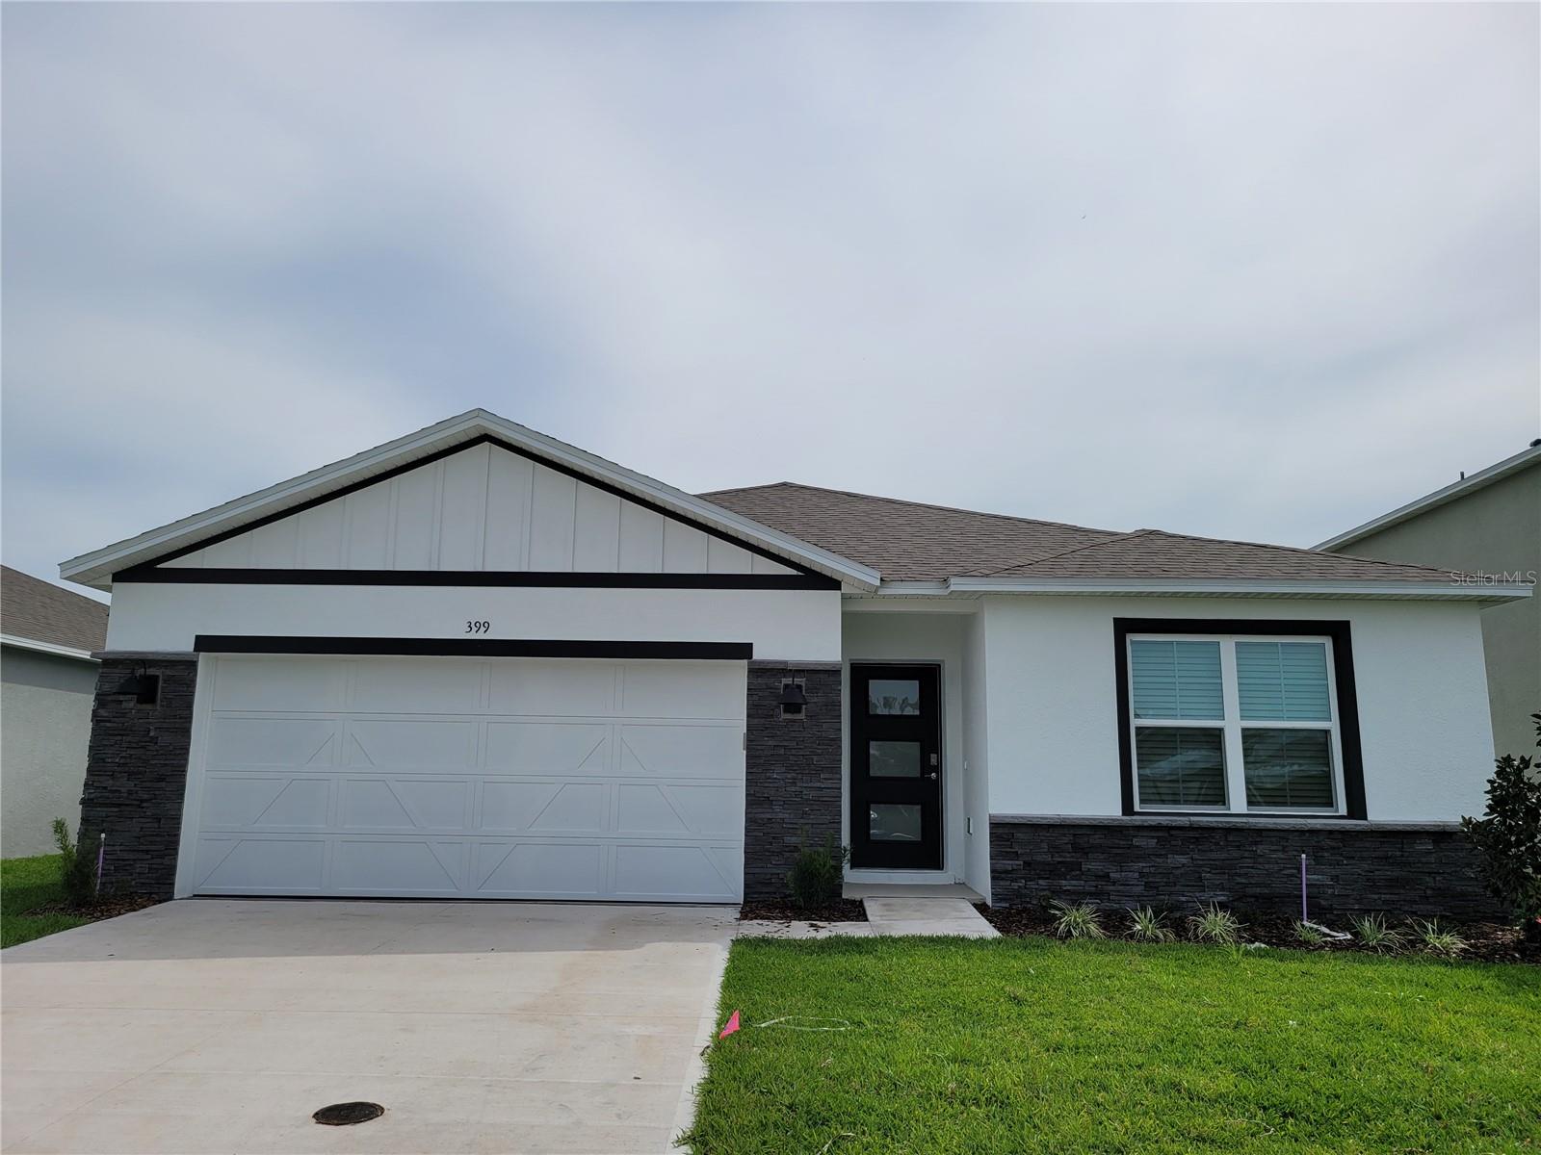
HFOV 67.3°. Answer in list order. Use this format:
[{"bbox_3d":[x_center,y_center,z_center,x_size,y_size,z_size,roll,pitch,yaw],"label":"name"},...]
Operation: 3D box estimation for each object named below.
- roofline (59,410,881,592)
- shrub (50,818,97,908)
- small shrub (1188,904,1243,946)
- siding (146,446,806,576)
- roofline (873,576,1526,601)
[{"bbox_3d":[-2.650,-0.677,10.478,7.247,1.620,0.451,1,-10,1],"label":"roofline"},{"bbox_3d":[-5.818,2.379,9.663,0.396,0.707,0.401,1,-10,1],"label":"shrub"},{"bbox_3d":[3.312,2.559,8.609,0.431,0.261,0.421,1,-10,1],"label":"small shrub"},{"bbox_3d":[-2.626,-0.651,10.549,5.847,1.214,0.120,1,-10,1],"label":"siding"},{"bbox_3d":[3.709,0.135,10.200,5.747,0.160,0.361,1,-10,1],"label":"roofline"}]

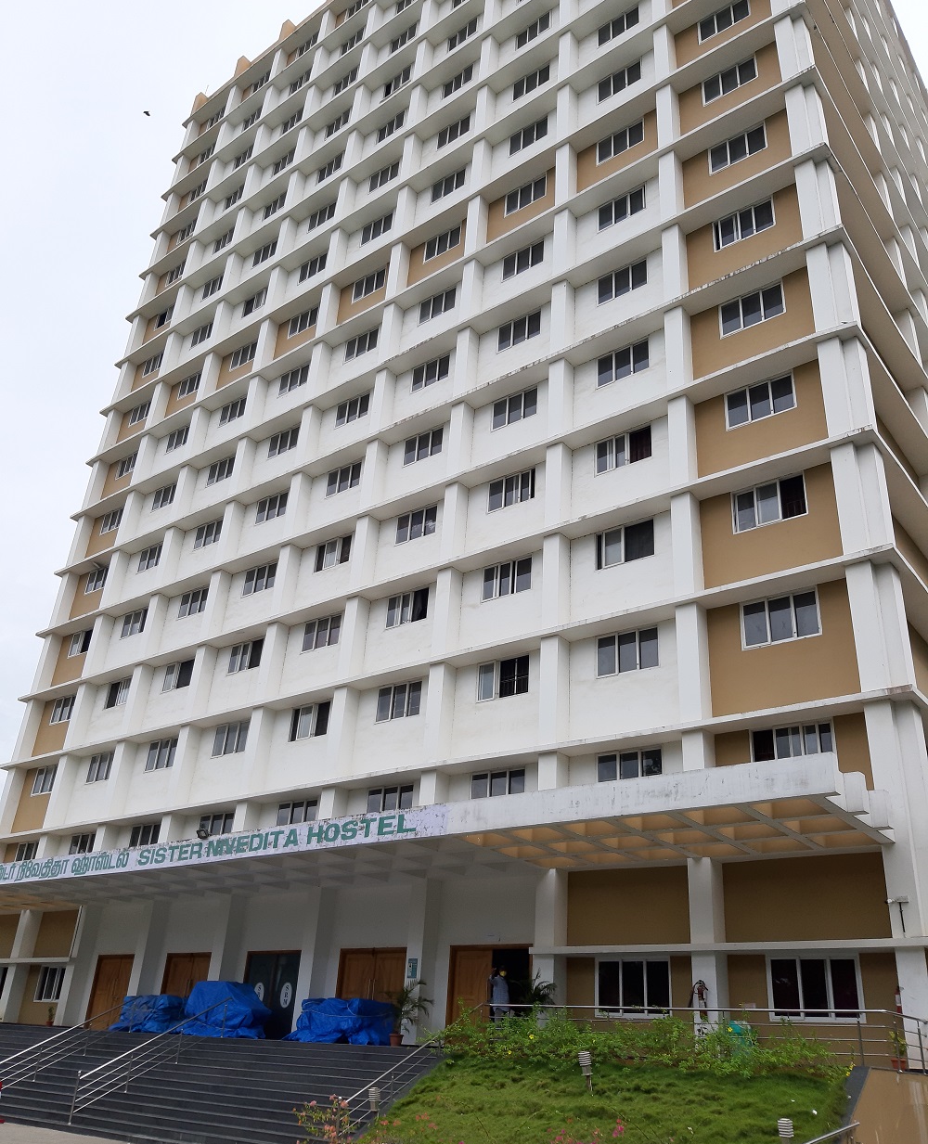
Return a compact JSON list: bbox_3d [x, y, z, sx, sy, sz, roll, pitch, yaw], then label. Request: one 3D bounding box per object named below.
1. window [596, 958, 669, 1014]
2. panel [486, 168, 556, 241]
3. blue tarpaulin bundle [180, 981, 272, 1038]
[{"bbox_3d":[3.528,8.657,20.141,1.795,1.193,0.120,-17,-34,35],"label":"window"},{"bbox_3d":[2.053,-12.434,33.568,3.133,2.806,0.100,-17,-34,35],"label":"panel"},{"bbox_3d":[-5.930,10.957,24.123,2.050,1.289,1.200,-17,-34,35],"label":"blue tarpaulin bundle"}]

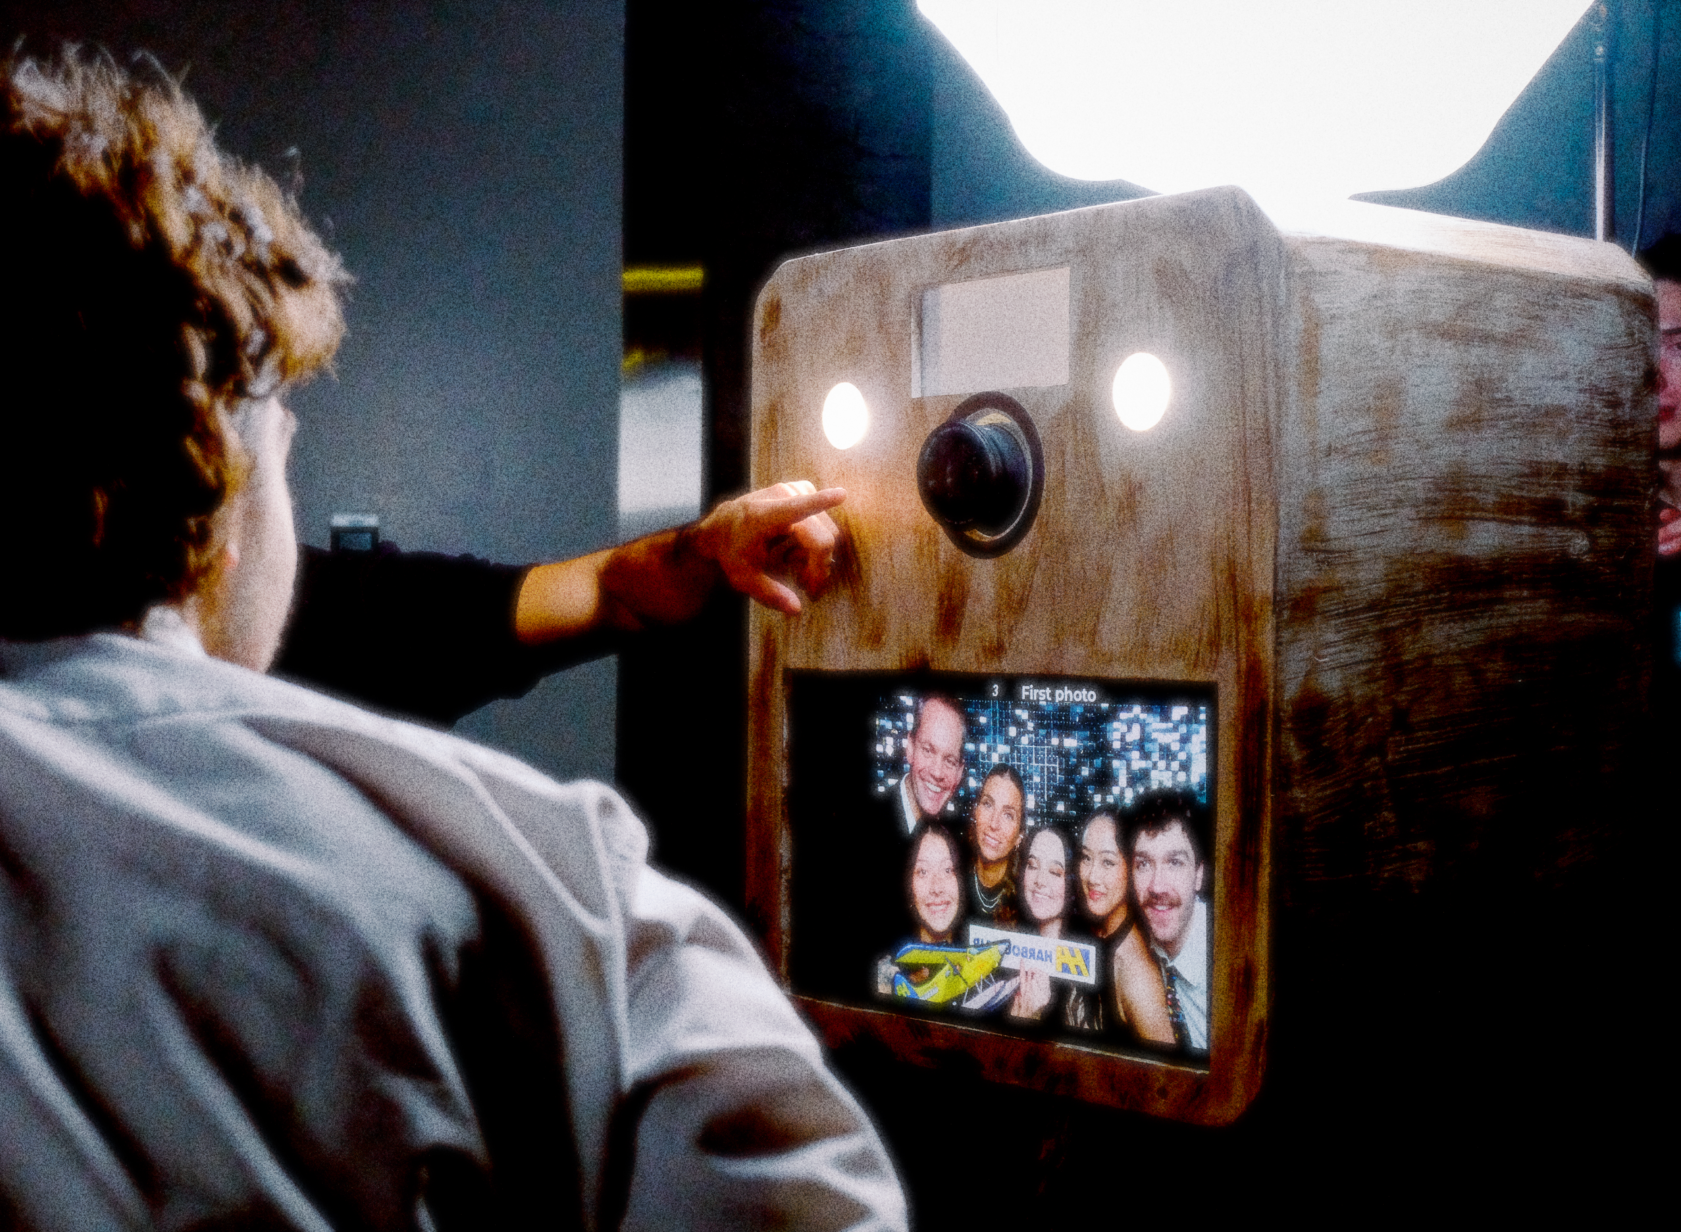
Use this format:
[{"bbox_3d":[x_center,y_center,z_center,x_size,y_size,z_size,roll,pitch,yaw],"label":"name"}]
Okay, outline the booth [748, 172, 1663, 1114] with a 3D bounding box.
[{"bbox_3d":[0.269,0.028,1.929,0.435,0.618,0.551,1,0,-40],"label":"booth"}]

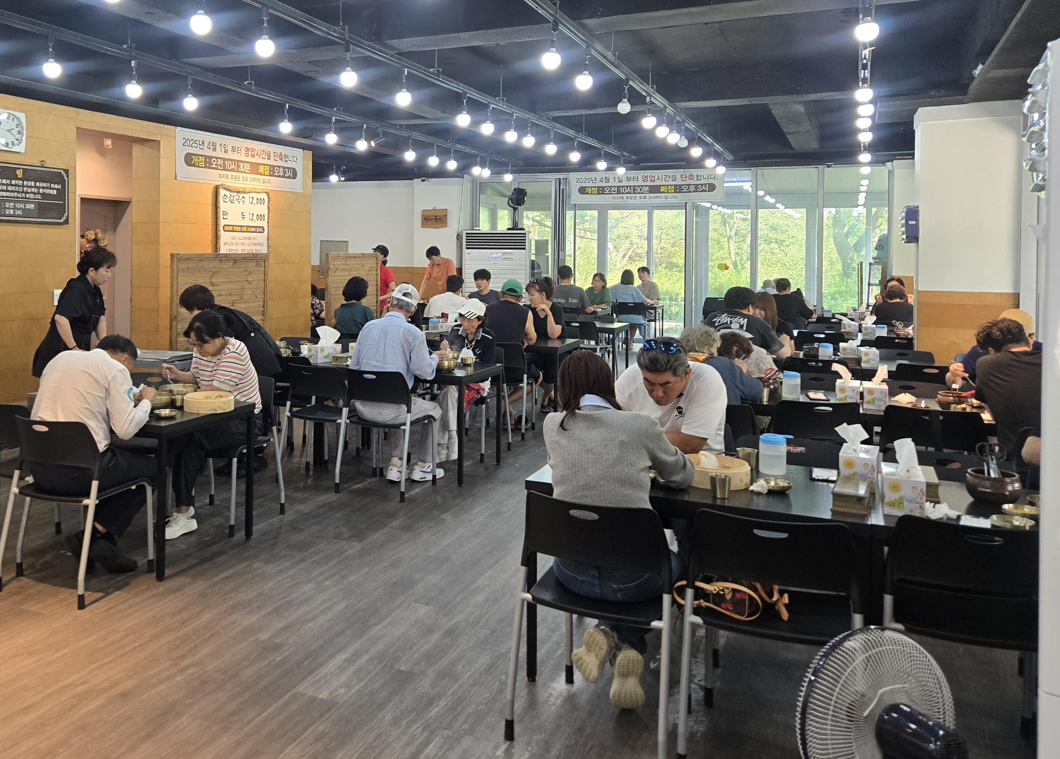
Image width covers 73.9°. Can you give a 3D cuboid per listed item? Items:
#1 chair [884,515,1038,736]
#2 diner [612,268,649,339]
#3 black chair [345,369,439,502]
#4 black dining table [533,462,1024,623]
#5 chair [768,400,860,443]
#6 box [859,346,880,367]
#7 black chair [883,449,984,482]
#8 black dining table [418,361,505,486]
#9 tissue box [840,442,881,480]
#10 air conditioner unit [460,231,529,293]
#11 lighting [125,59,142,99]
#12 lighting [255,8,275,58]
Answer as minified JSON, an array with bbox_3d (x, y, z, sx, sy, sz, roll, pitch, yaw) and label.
[{"bbox_3d":[1.410,0.800,2.270,0.510,0.810,0.520,3,7,19],"label":"chair"},{"bbox_3d":[1.699,-1.160,11.600,0.500,1.320,0.700,5,10,23],"label":"diner"},{"bbox_3d":[-0.966,0.337,4.770,0.500,0.810,0.470,4,8,23],"label":"black chair"},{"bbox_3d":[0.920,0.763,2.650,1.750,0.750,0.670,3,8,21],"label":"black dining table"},{"bbox_3d":[1.500,0.458,3.840,0.490,0.800,0.500,2,8,12],"label":"chair"},{"bbox_3d":[2.650,-0.171,5.500,0.125,0.122,0.175,3,8,22],"label":"box"},{"bbox_3d":[1.619,0.716,2.695,0.490,0.790,0.480,4,10,22],"label":"black chair"},{"bbox_3d":[-0.887,0.280,5.260,1.170,0.755,0.620,4,8,23],"label":"black dining table"},{"bbox_3d":[1.243,0.333,2.660,0.124,0.123,0.182,3,8,22],"label":"tissue box"},{"bbox_3d":[-0.543,-1.415,11.400,1.060,1.950,0.500,2,7,8],"label":"air conditioner unit"},{"bbox_3d":[-2.716,-2.055,4.820,0.103,0.245,0.103,3,8,22],"label":"lighting"},{"bbox_3d":[-1.385,-1.815,3.680,0.097,0.245,0.097,4,9,25],"label":"lighting"}]

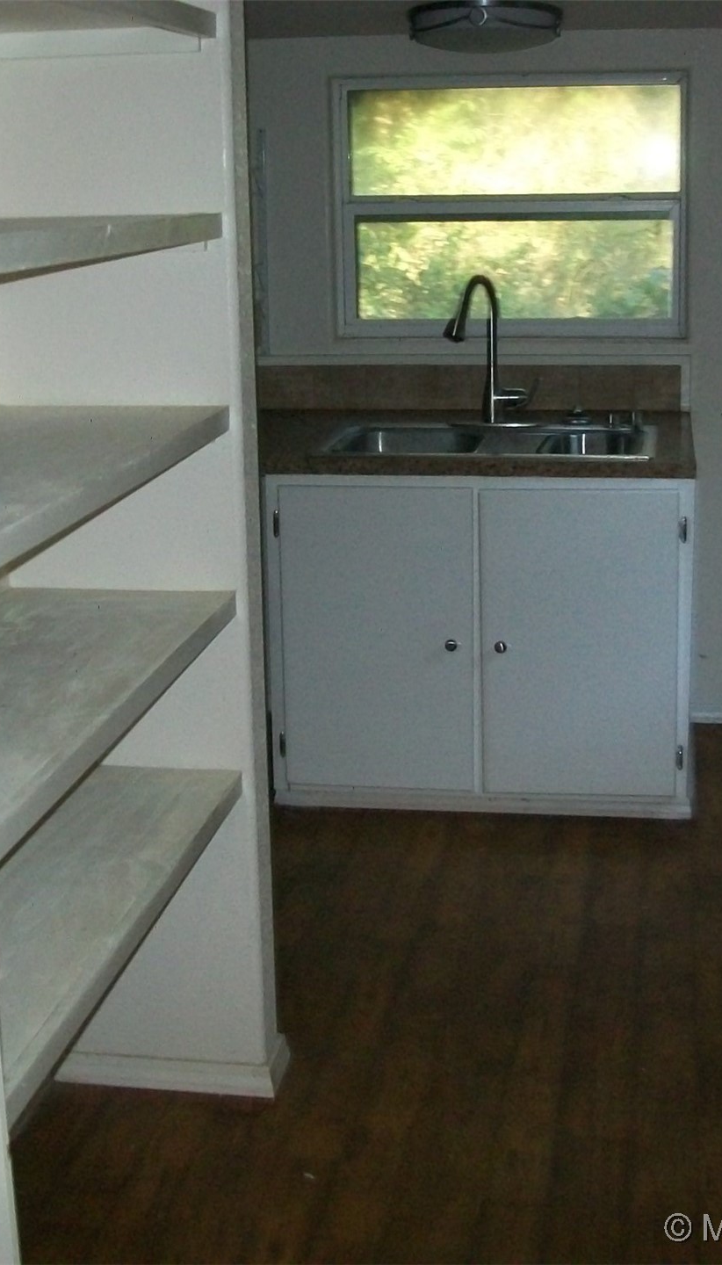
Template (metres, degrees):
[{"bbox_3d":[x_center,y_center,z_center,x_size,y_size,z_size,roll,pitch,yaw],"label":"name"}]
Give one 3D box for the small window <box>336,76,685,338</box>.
[{"bbox_3d":[0.409,-1.172,4.867,0.965,0.711,0.070,2,15,10],"label":"small window"}]

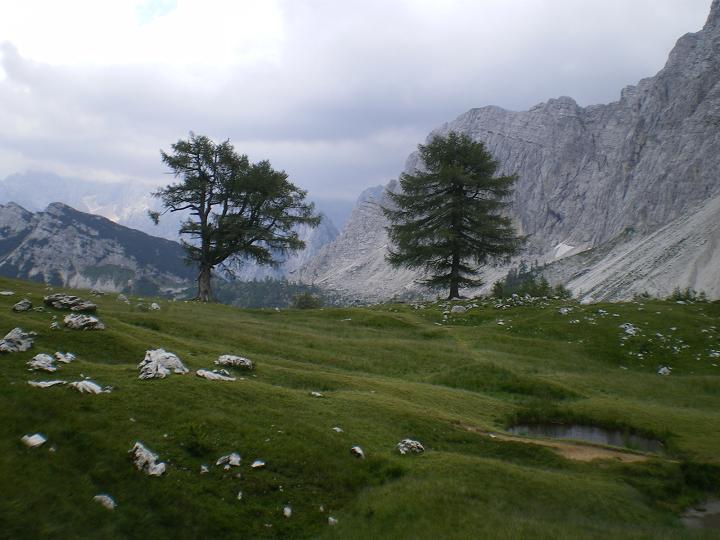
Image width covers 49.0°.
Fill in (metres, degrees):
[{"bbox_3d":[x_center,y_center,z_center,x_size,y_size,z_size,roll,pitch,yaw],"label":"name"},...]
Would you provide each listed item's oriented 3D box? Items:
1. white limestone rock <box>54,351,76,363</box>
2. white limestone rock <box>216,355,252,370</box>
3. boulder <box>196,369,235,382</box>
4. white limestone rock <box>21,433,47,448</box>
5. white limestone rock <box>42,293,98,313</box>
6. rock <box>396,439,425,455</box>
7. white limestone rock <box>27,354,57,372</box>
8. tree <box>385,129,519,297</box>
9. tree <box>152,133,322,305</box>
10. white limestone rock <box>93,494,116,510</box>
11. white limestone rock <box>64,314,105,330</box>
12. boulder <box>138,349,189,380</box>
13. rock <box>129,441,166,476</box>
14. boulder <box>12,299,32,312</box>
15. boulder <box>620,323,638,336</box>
[{"bbox_3d":[-7.638,2.243,20.500,0.571,0.258,0.428,0,1,0],"label":"white limestone rock"},{"bbox_3d":[-3.201,2.341,20.000,0.962,0.332,0.625,0,1,0],"label":"white limestone rock"},{"bbox_3d":[-3.017,2.202,16.500,0.780,0.240,0.450,0,0,-10],"label":"boulder"},{"bbox_3d":[-4.337,2.265,10.500,0.319,0.170,0.270,0,0,-22],"label":"white limestone rock"},{"bbox_3d":[-9.372,1.049,25.500,1.635,0.560,1.100,0,0,-20],"label":"white limestone rock"},{"bbox_3d":[0.894,3.126,14.000,0.496,0.227,0.397,0,1,0],"label":"rock"},{"bbox_3d":[-6.447,1.893,16.000,0.563,0.320,0.420,0,0,-22],"label":"white limestone rock"},{"bbox_3d":[5.560,-3.300,47.000,8.149,10.000,8.000,0,0,7],"label":"tree"},{"bbox_3d":[-7.876,-3.321,50.000,10.754,10.501,9.141,0,1,0],"label":"tree"},{"bbox_3d":[-2.974,2.706,9.200,0.279,0.140,0.223,0,1,0],"label":"white limestone rock"},{"bbox_3d":[-7.668,1.461,22.000,1.051,0.420,0.750,0,0,-19],"label":"white limestone rock"},{"bbox_3d":[-4.724,2.272,19.000,1.202,0.669,0.901,0,1,0],"label":"boulder"},{"bbox_3d":[-2.957,2.637,11.000,0.529,0.379,0.423,0,1,0],"label":"rock"},{"bbox_3d":[-10.888,1.145,25.500,0.593,0.420,0.500,0,0,-23],"label":"boulder"},{"bbox_3d":[12.957,2.861,38.000,0.865,0.586,0.692,0,1,0],"label":"boulder"}]

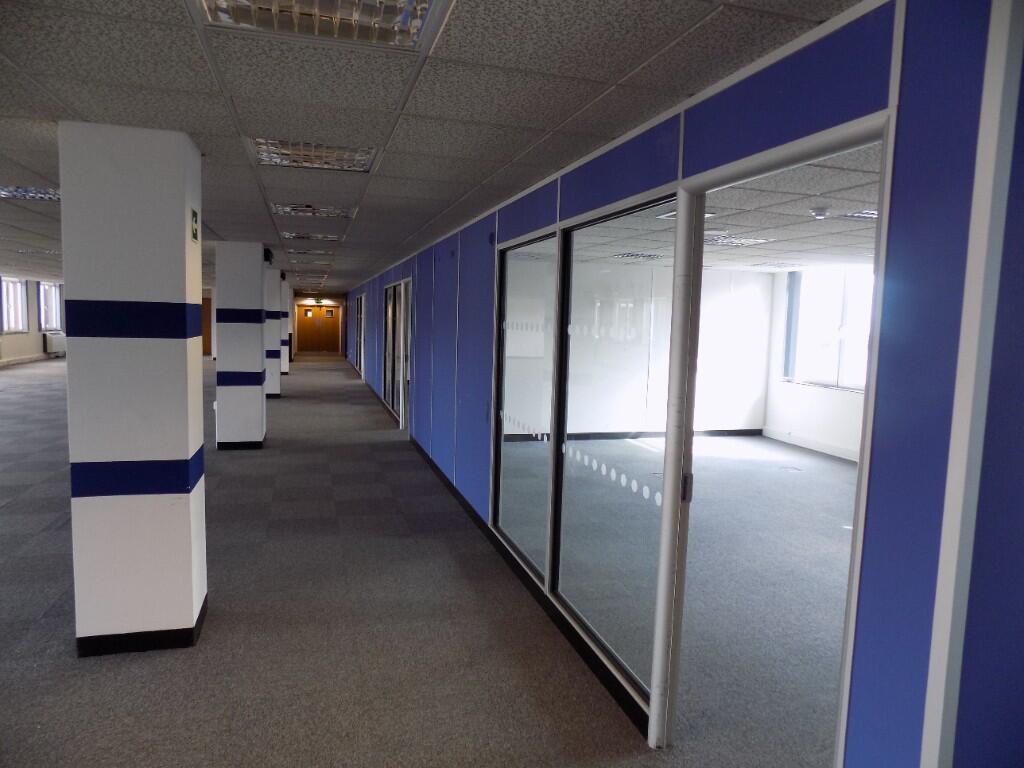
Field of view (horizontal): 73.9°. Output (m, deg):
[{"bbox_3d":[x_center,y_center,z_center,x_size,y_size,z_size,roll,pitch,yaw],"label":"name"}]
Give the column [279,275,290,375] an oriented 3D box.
[{"bbox_3d":[-5.696,-1.361,16.566,0.470,2.290,0.420,0,6,-17],"label":"column"}]

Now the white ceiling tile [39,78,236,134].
[{"bbox_3d":[-1.384,-1.063,2.606,0.605,0.025,0.605,0,6,-16],"label":"white ceiling tile"}]

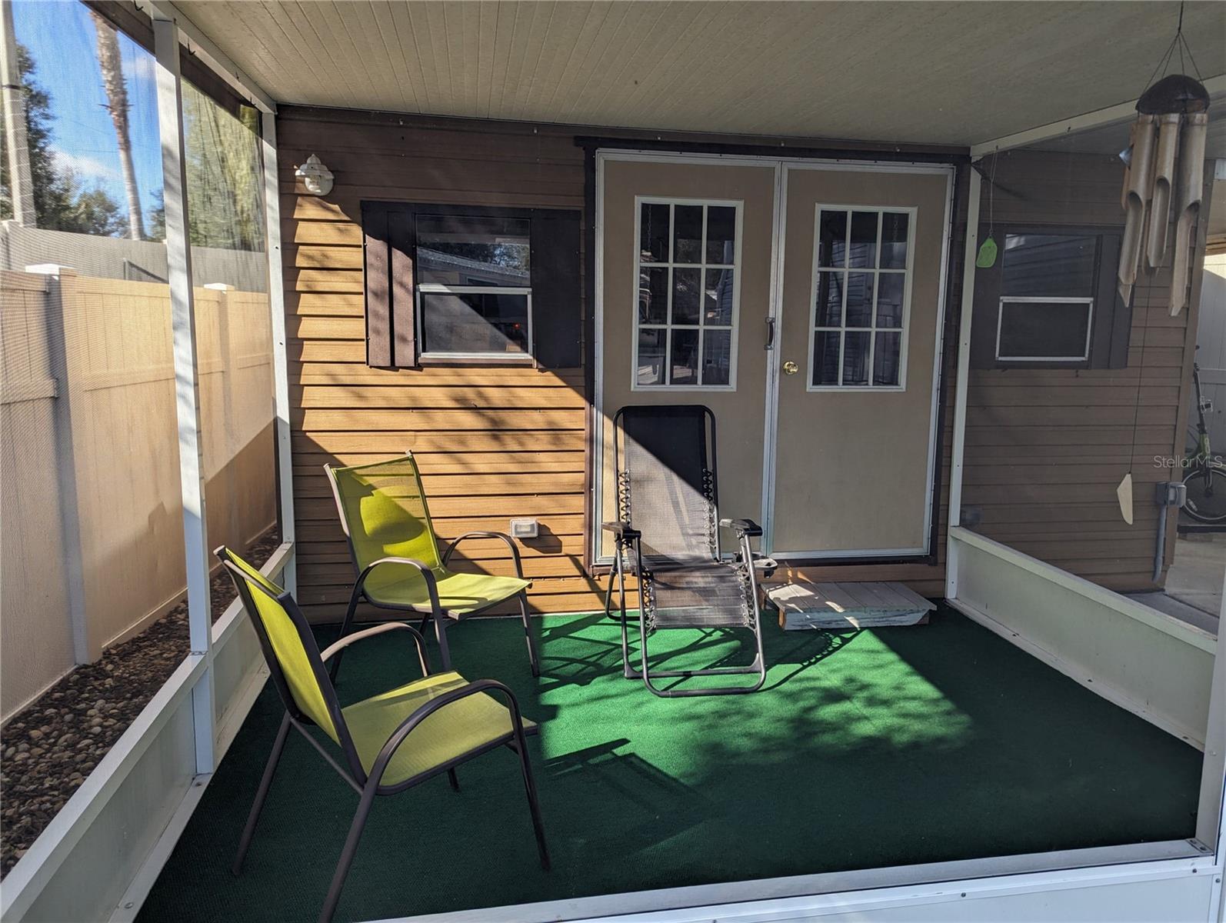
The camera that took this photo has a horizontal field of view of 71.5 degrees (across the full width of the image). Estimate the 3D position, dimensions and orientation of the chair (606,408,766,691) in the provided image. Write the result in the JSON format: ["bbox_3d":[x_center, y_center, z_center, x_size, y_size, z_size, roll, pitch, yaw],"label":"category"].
[{"bbox_3d":[0.311,0.328,3.825,0.670,1.095,1.029,-1,8,-9],"label":"chair"}]

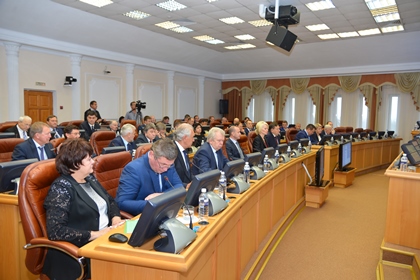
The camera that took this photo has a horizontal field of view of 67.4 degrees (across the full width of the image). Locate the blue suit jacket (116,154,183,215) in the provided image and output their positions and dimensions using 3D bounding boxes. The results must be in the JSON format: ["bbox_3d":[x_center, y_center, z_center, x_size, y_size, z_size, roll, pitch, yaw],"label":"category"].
[{"bbox_3d":[-0.531,0.420,2.700,0.460,0.600,0.540,4,5,28],"label":"blue suit jacket"}]

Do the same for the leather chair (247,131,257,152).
[{"bbox_3d":[0.990,0.418,5.455,0.700,1.180,0.640,4,6,26],"label":"leather chair"}]

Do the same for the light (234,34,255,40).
[{"bbox_3d":[1.156,-3.462,10.541,0.600,0.080,0.600,5,6,35],"label":"light"}]

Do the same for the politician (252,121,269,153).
[{"bbox_3d":[1.010,0.365,5.424,0.750,1.320,0.480,4,5,28],"label":"politician"}]

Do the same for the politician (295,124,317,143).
[{"bbox_3d":[2.374,0.245,7.750,0.750,1.260,0.540,6,6,43],"label":"politician"}]

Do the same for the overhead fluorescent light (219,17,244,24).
[{"bbox_3d":[0.601,-3.317,8.733,0.600,0.080,0.600,5,6,35],"label":"overhead fluorescent light"}]

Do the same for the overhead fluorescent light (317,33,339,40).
[{"bbox_3d":[3.810,-3.339,10.112,0.600,0.080,0.600,5,6,35],"label":"overhead fluorescent light"}]

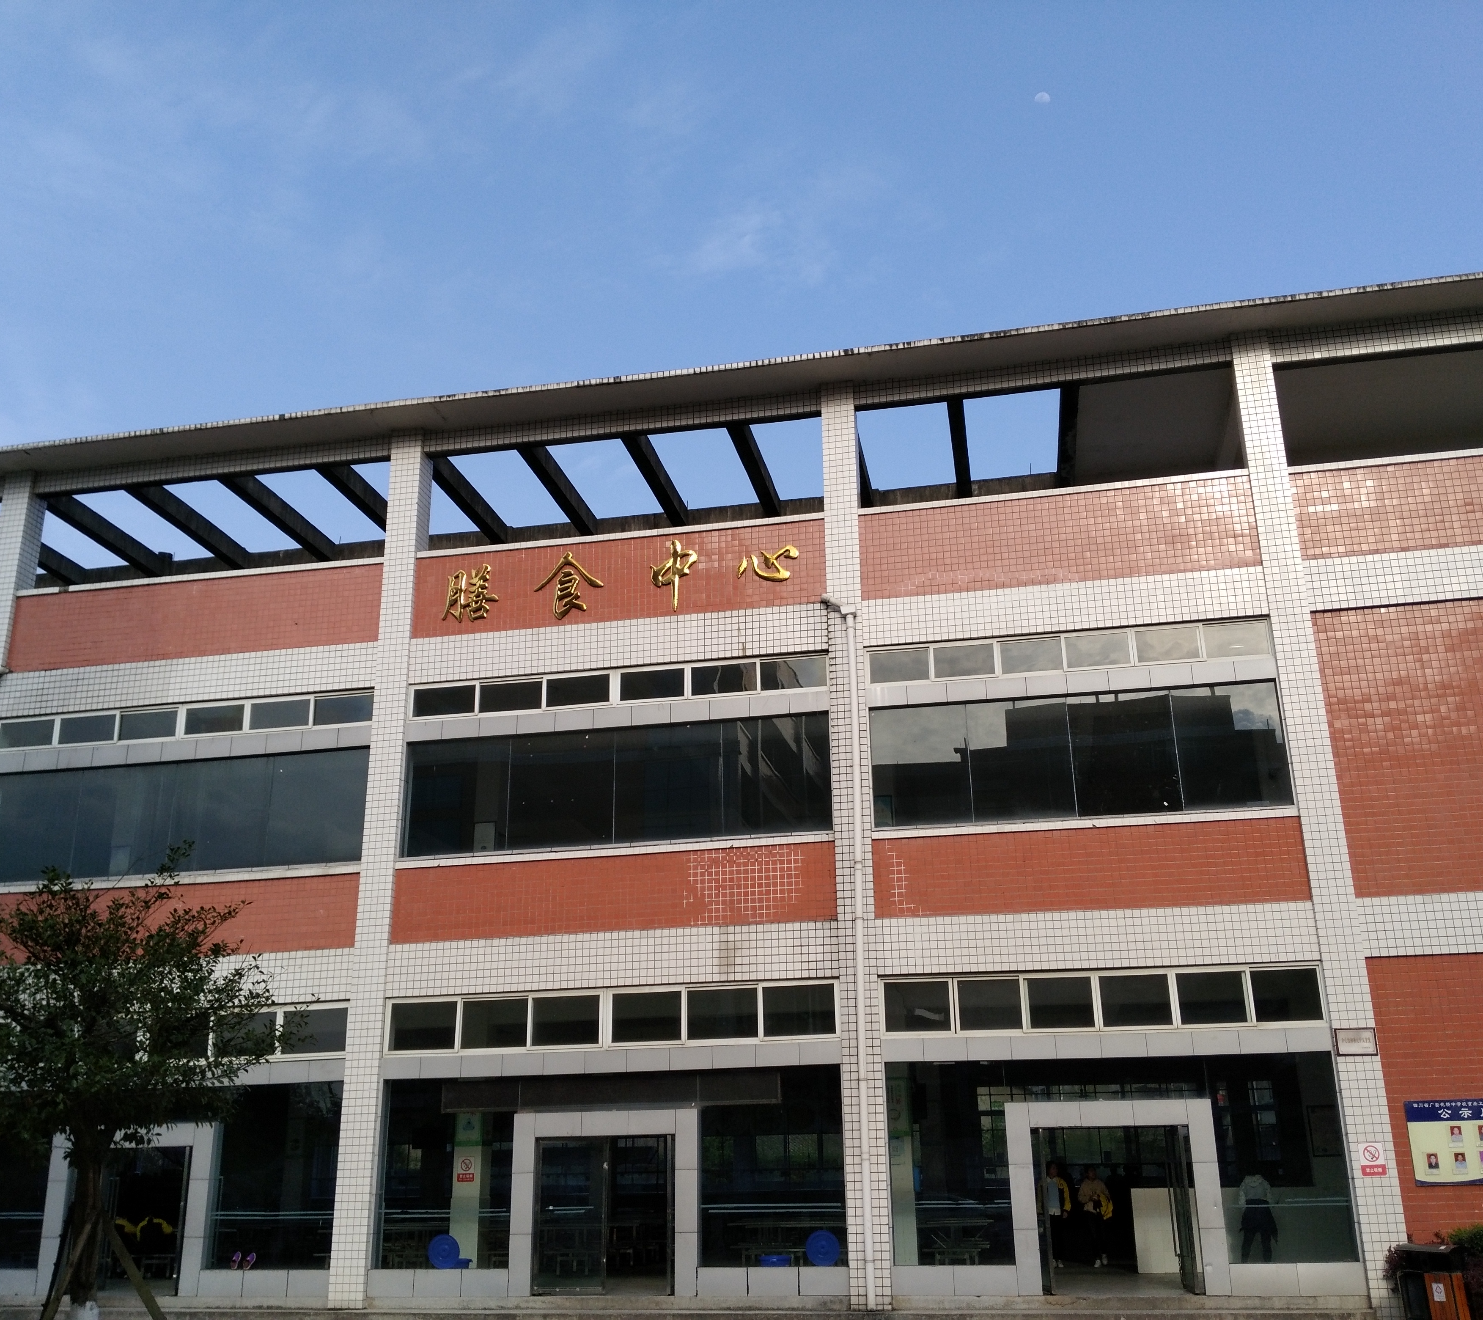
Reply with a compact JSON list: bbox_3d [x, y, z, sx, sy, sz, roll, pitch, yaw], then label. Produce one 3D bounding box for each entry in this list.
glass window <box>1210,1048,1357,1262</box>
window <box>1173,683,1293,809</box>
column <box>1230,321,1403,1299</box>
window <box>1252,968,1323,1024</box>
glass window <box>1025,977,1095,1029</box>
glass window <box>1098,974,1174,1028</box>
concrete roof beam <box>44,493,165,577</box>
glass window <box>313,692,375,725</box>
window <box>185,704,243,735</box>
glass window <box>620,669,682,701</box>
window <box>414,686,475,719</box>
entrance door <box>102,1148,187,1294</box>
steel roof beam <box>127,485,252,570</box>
[{"bbox_3d":[7.176,6.573,18.859,1.498,2.612,0.100,-5,-19,11],"label":"glass window"},{"bbox_3d":[7.104,1.260,20.696,1.490,1.790,0.090,-5,-19,10],"label":"window"},{"bbox_3d":[8.178,1.648,20.402,0.567,14.082,0.562,-5,-19,10],"label":"column"},{"bbox_3d":[7.430,4.569,19.391,0.855,0.685,0.083,-5,-19,10],"label":"window"},{"bbox_3d":[4.433,4.772,19.805,0.898,0.680,0.100,-5,-19,11],"label":"glass window"},{"bbox_3d":[5.468,4.729,19.747,0.947,0.694,0.083,-5,-19,10],"label":"glass window"},{"bbox_3d":[-12.602,-2.541,27.982,0.275,0.400,3.750,-5,-19,10],"label":"concrete roof beam"},{"bbox_3d":[-6.593,0.797,23.579,1.036,0.517,0.083,-5,-19,10],"label":"glass window"},{"bbox_3d":[-8.871,1.019,23.980,1.035,0.479,0.083,-5,-19,10],"label":"window"},{"bbox_3d":[-1.412,0.399,22.309,1.045,0.434,0.080,-5,-19,11],"label":"glass window"},{"bbox_3d":[-4.836,0.681,23.125,1.063,0.480,0.080,-5,-19,10],"label":"window"},{"bbox_3d":[-9.355,8.491,21.596,2.030,2.100,0.100,-5,-19,10],"label":"entrance door"},{"bbox_3d":[-10.504,-2.576,27.298,0.250,0.360,3.675,-5,-19,11],"label":"steel roof beam"}]

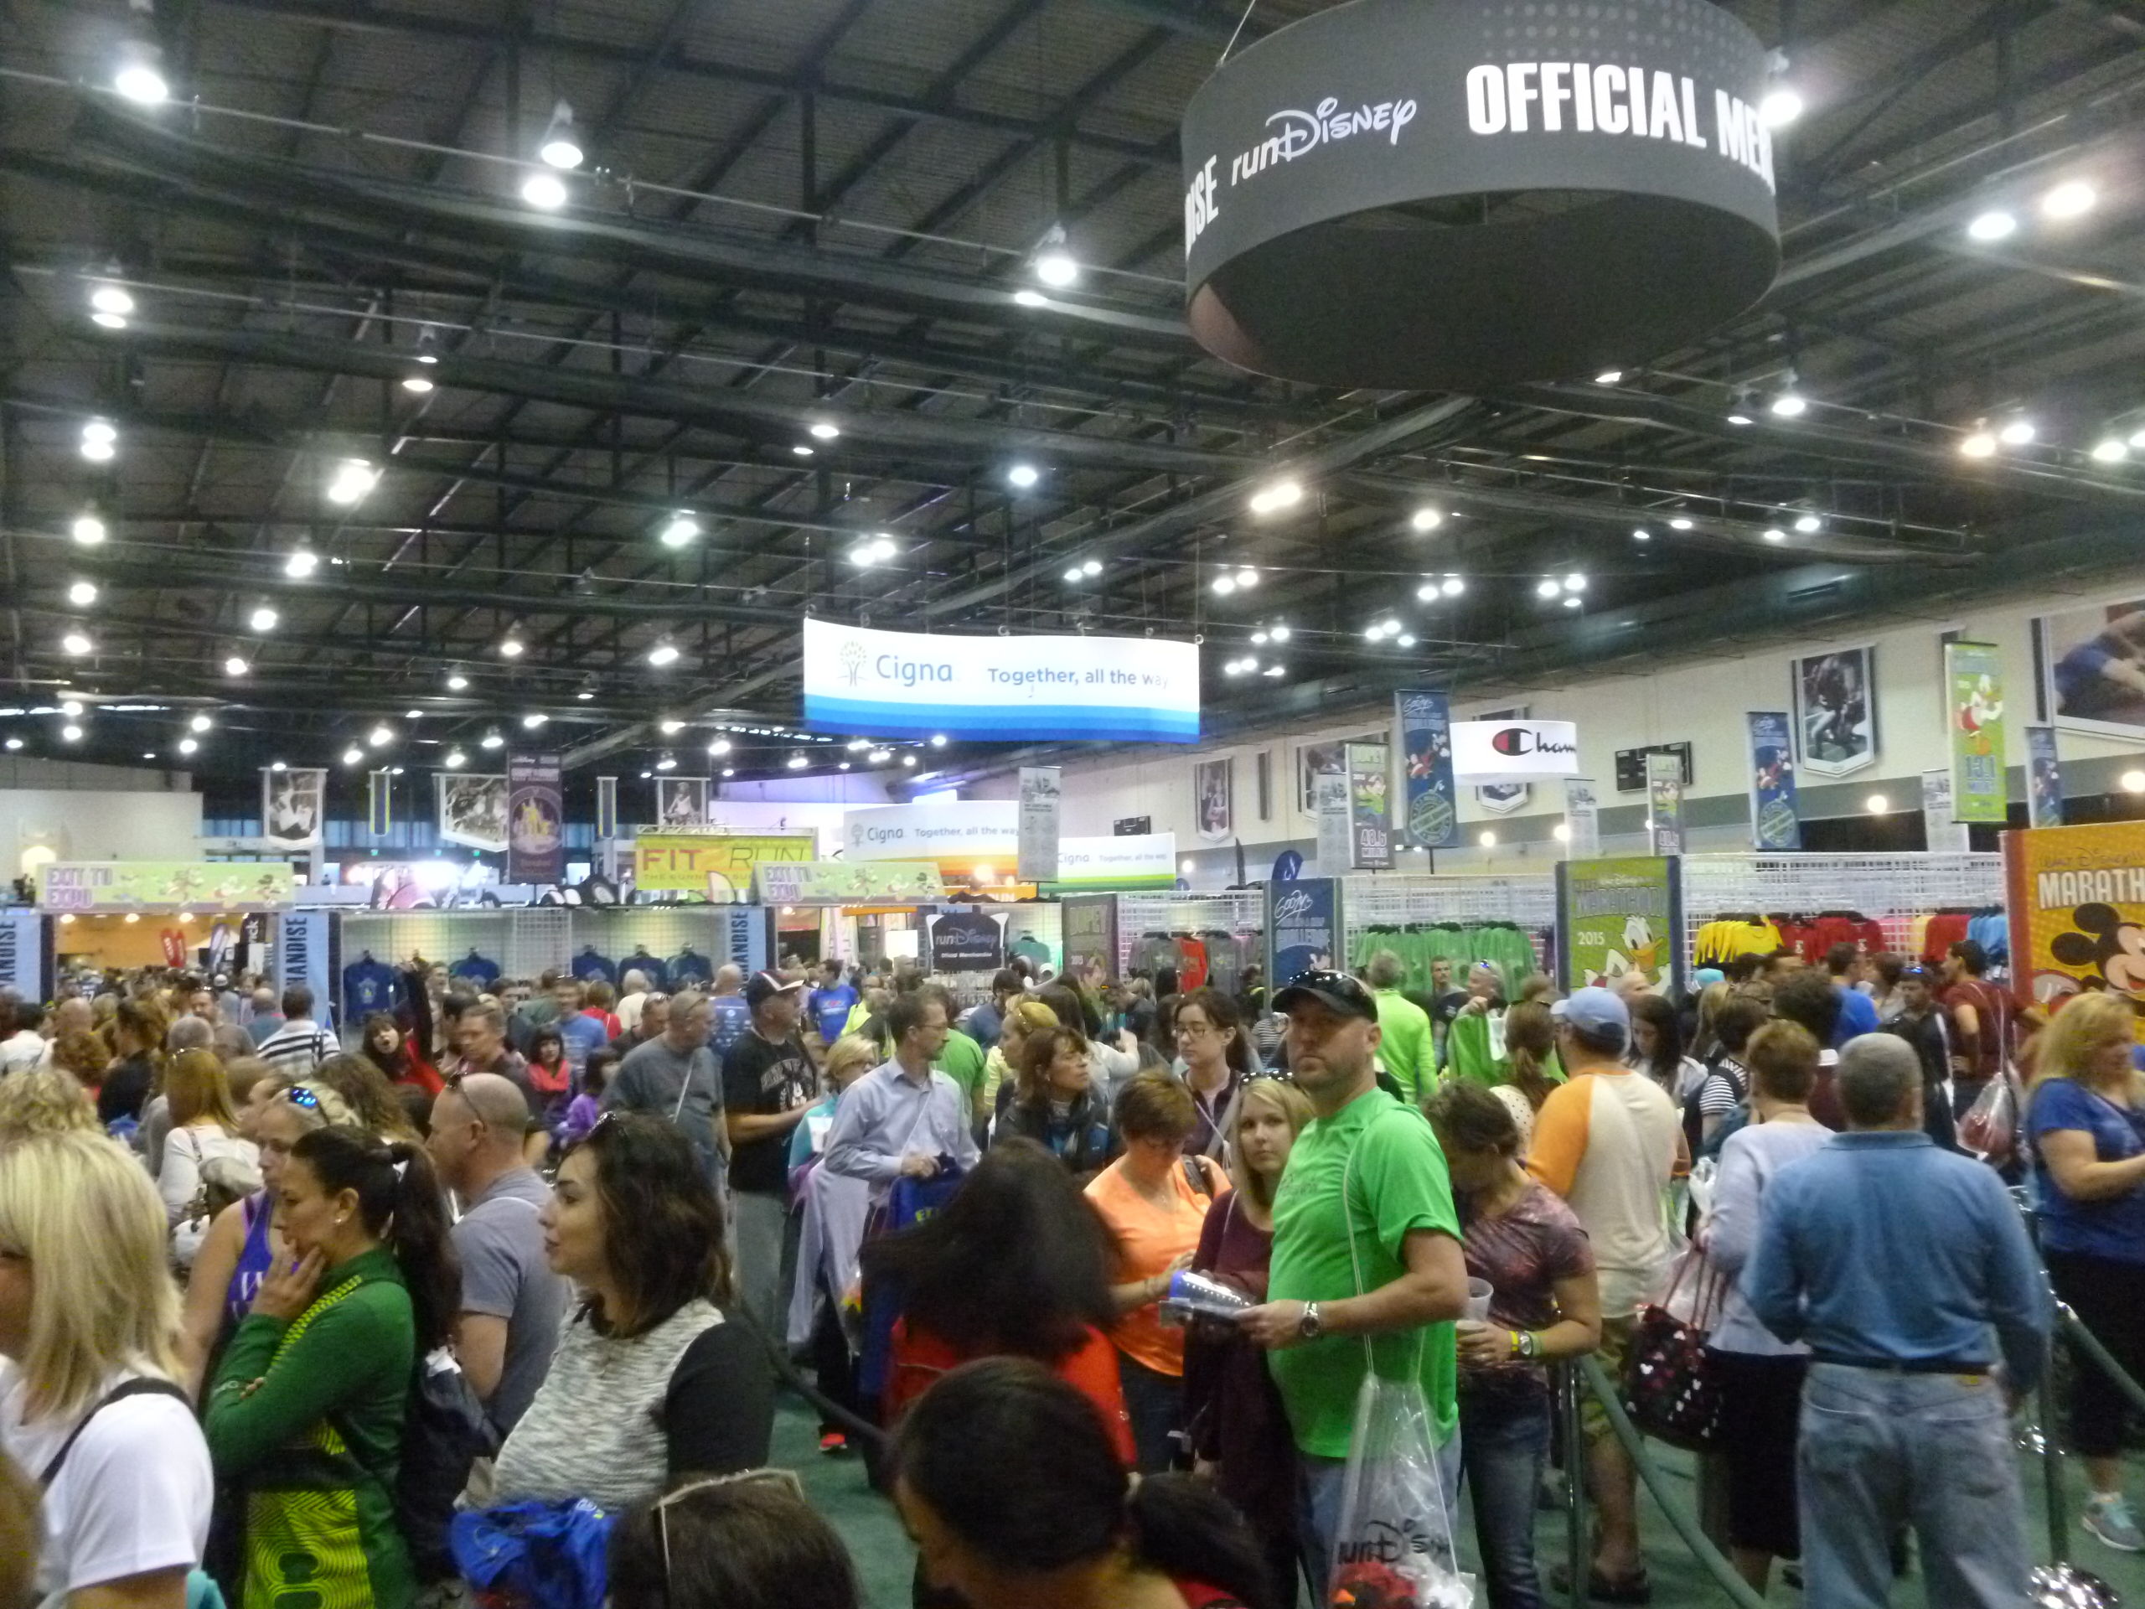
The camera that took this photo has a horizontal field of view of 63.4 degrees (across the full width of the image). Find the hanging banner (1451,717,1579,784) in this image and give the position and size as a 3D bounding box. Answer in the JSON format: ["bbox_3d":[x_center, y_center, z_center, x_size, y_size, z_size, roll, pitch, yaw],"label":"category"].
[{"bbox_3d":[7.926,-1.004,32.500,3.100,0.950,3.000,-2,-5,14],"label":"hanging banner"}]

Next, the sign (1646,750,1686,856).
[{"bbox_3d":[7.210,0.091,21.000,0.540,1.400,0.080,2,-6,-27],"label":"sign"}]

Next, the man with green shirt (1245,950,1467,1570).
[{"bbox_3d":[0.622,1.267,3.667,0.500,1.860,0.530,2,-6,-30],"label":"man with green shirt"}]

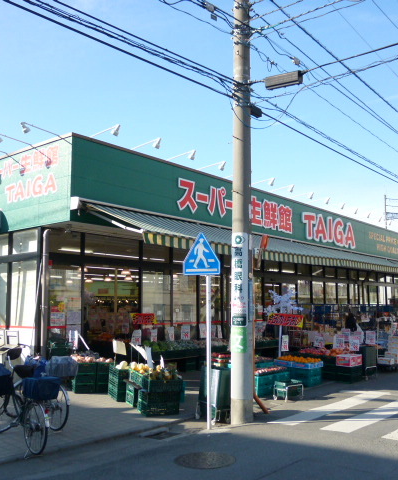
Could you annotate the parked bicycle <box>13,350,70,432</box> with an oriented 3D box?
[{"bbox_3d":[-2.469,2.279,8.287,1.780,1.100,0.600,-7,-10,43],"label":"parked bicycle"}]

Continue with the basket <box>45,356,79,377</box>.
[{"bbox_3d":[-1.930,1.791,7.580,0.400,0.250,0.330,5,-8,-32],"label":"basket"}]

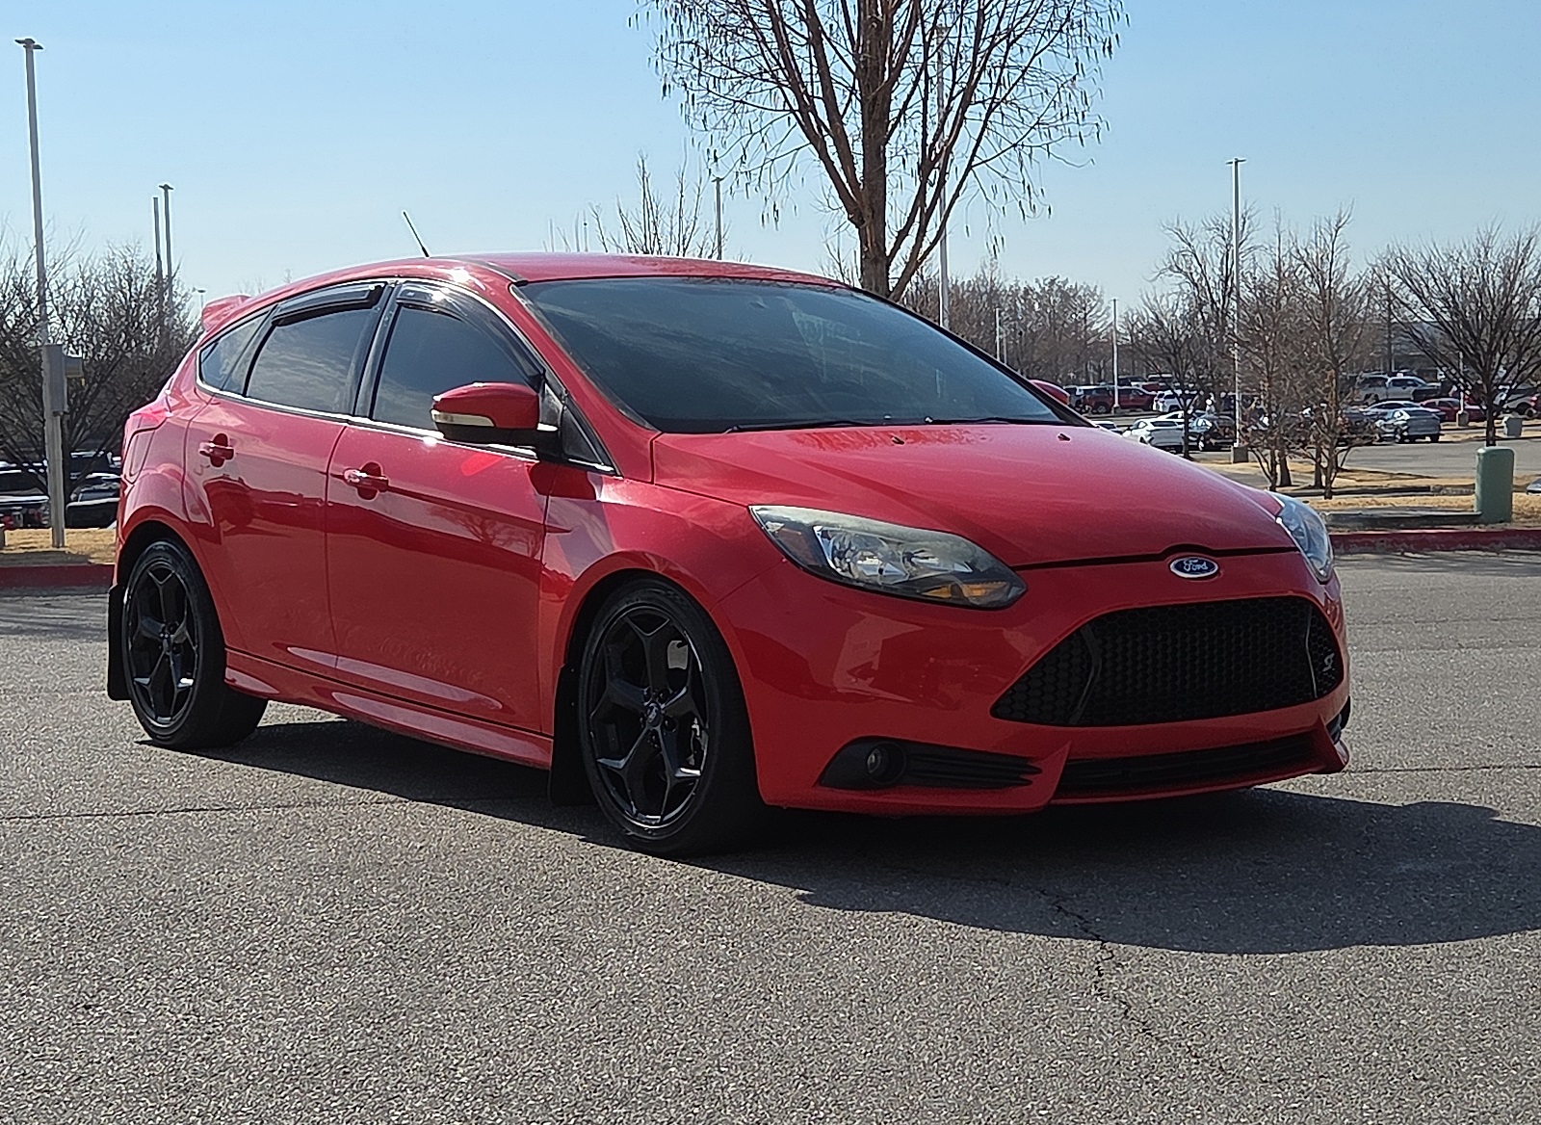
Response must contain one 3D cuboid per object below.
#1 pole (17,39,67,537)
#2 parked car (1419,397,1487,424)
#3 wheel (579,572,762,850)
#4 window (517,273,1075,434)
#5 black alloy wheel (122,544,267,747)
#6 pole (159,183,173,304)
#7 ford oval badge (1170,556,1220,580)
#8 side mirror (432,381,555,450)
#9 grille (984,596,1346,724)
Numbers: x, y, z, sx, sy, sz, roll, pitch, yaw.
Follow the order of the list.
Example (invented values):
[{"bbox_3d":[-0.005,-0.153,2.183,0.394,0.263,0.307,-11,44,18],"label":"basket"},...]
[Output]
[{"bbox_3d":[-13.802,-5.150,53.651,0.650,9.700,0.600,-1,4,0],"label":"pole"},{"bbox_3d":[40.709,-9.144,168.000,4.700,1.450,1.830,-1,4,5],"label":"parked car"},{"bbox_3d":[-0.189,0.343,6.317,0.240,0.645,0.645,-3,4,-36],"label":"wheel"},{"bbox_3d":[0.112,-0.513,7.167,1.360,0.110,1.020,-3,28,-36],"label":"window"},{"bbox_3d":[-1.740,0.239,8.512,0.235,0.645,0.645,-2,4,-36],"label":"black alloy wheel"},{"bbox_3d":[-22.319,-9.148,104.356,0.650,9.900,0.600,-1,4,0],"label":"pole"},{"bbox_3d":[0.922,0.011,6.077,0.130,0.055,0.020,-3,-21,-36],"label":"ford oval badge"},{"bbox_3d":[-0.663,-0.353,6.697,0.240,0.165,0.210,-3,4,-36],"label":"side mirror"},{"bbox_3d":[0.905,0.212,6.187,1.040,0.260,0.170,-2,4,-36],"label":"grille"}]

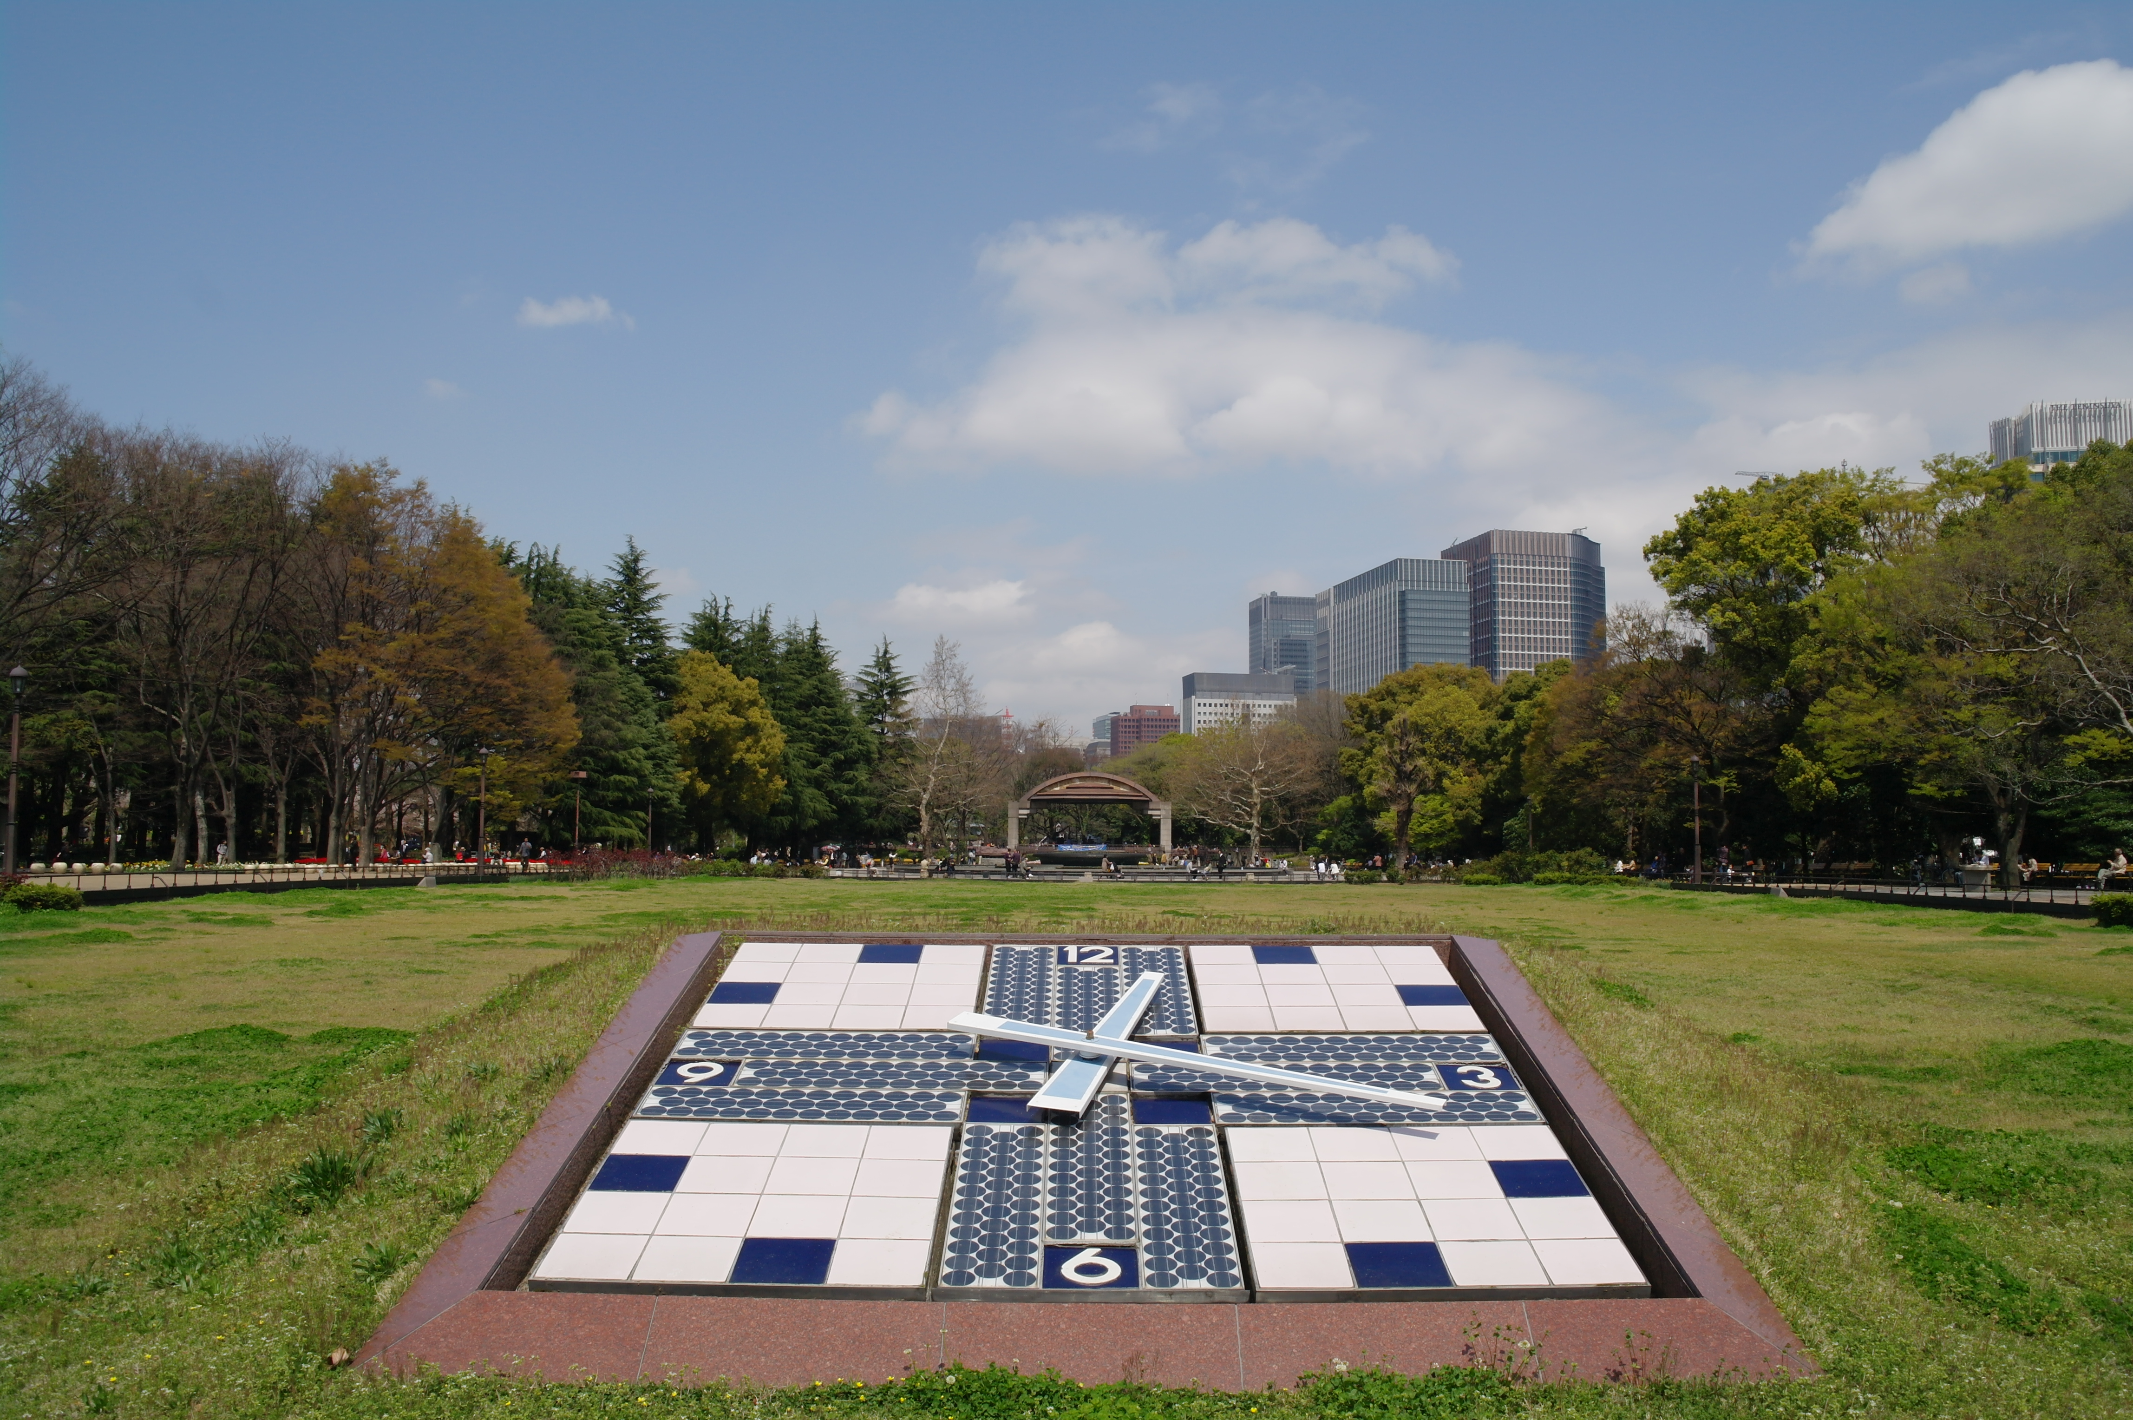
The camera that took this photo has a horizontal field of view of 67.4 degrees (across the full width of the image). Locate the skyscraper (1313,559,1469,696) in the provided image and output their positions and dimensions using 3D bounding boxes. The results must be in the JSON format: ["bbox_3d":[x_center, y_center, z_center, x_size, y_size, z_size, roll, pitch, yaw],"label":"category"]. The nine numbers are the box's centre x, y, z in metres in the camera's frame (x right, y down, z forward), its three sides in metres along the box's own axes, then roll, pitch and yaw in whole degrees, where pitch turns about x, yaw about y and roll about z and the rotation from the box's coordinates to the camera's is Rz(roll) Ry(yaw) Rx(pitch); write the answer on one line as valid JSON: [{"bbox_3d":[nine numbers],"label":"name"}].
[{"bbox_3d":[181.918,-0.406,865.289,41.000,147.000,93.000,1,-5,-11],"label":"skyscraper"}]

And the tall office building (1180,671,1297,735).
[{"bbox_3d":[113.595,33.035,1048.366,68.000,110.000,31.000,1,-5,-11],"label":"tall office building"}]

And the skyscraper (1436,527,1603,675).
[{"bbox_3d":[263.334,-9.122,893.840,82.000,169.000,66.000,1,-5,-11],"label":"skyscraper"}]

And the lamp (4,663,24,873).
[{"bbox_3d":[-26.190,1.641,39.777,0.500,5.500,0.500,0,-5,0],"label":"lamp"}]

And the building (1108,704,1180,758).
[{"bbox_3d":[63.343,52.676,1275.829,50.000,107.700,34.000,1,-5,-11],"label":"building"}]

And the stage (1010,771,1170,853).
[{"bbox_3d":[2.481,11.518,174.119,17.367,9.051,9.500,0,-5,0],"label":"stage"}]

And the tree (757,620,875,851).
[{"bbox_3d":[-23.533,2.765,149.083,11.000,22.642,11.000,0,-5,0],"label":"tree"}]

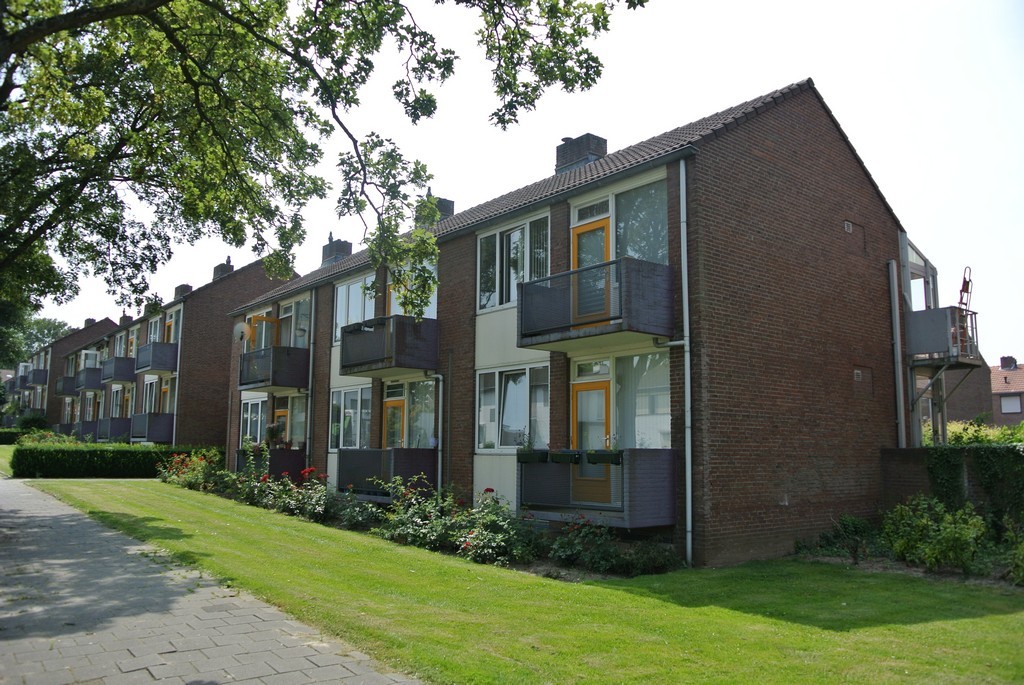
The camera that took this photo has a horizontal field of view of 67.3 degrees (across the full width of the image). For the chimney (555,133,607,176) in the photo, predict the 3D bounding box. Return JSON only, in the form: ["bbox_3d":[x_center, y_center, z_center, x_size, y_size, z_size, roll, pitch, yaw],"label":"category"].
[{"bbox_3d":[1.638,-4.350,18.155,0.600,0.760,1.090,7,-10,-38],"label":"chimney"}]

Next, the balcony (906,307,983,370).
[{"bbox_3d":[8.577,-0.024,15.221,1.320,1.150,0.830,7,-10,-38],"label":"balcony"}]

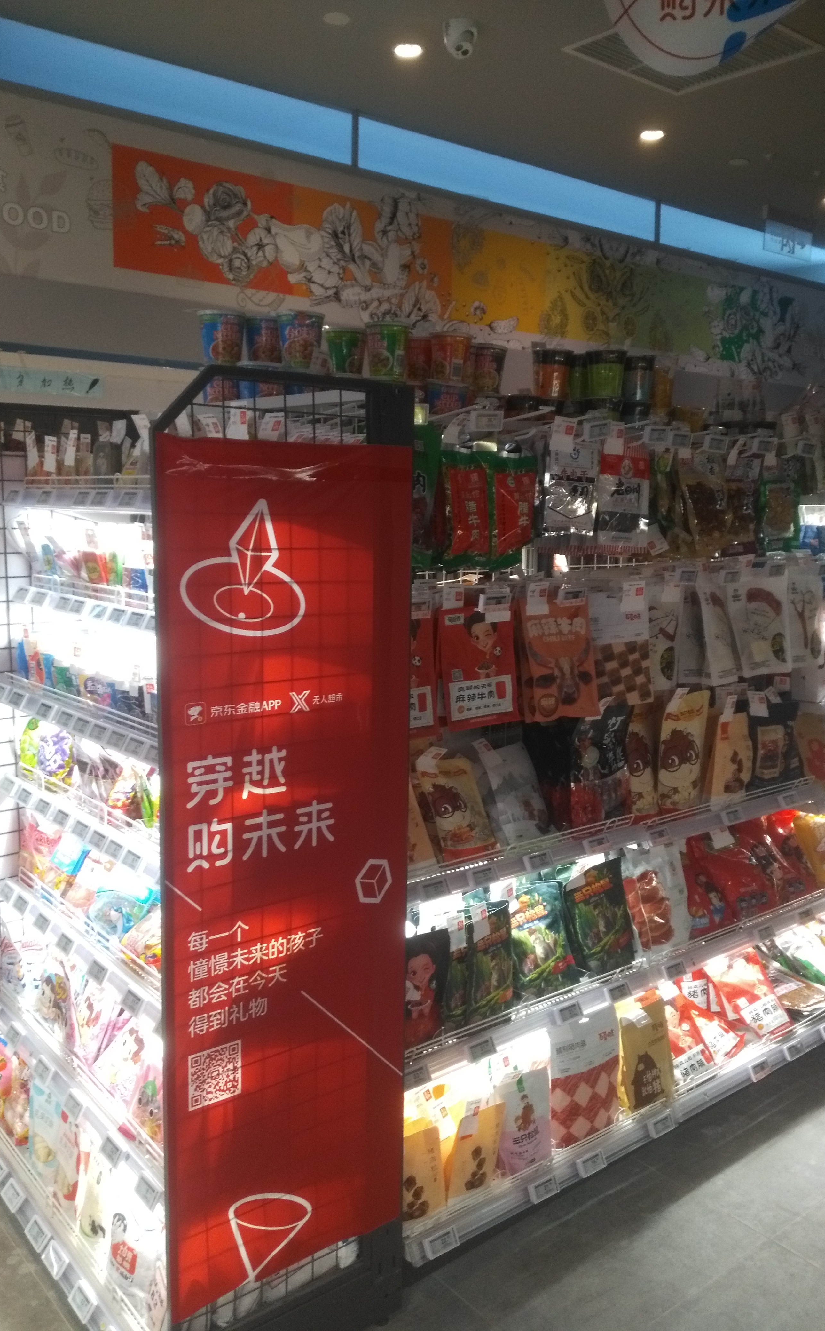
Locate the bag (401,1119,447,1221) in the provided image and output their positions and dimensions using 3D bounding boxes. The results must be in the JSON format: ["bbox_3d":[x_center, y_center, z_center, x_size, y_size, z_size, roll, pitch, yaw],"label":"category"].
[{"bbox_3d":[-0.001,0.916,1.963,0.120,0.166,0.050,-4,5,-31],"label":"bag"}]

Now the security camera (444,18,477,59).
[{"bbox_3d":[0.154,-1.995,3.420,0.107,0.095,0.107,-1,9,-10],"label":"security camera"}]

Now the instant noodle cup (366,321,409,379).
[{"bbox_3d":[-0.053,-0.692,2.370,0.097,0.109,0.097,1,9,0],"label":"instant noodle cup"}]

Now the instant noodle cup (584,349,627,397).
[{"bbox_3d":[0.507,-0.761,2.810,0.107,0.114,0.107,2,9,10],"label":"instant noodle cup"}]

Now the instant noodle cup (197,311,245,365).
[{"bbox_3d":[-0.396,-0.671,2.231,0.097,0.107,0.097,1,9,0],"label":"instant noodle cup"}]

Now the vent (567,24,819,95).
[{"bbox_3d":[0.932,-2.061,3.566,0.605,0.030,0.600,-6,11,-39],"label":"vent"}]

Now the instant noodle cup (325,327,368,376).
[{"bbox_3d":[-0.150,-0.699,2.428,0.097,0.107,0.097,1,9,0],"label":"instant noodle cup"}]

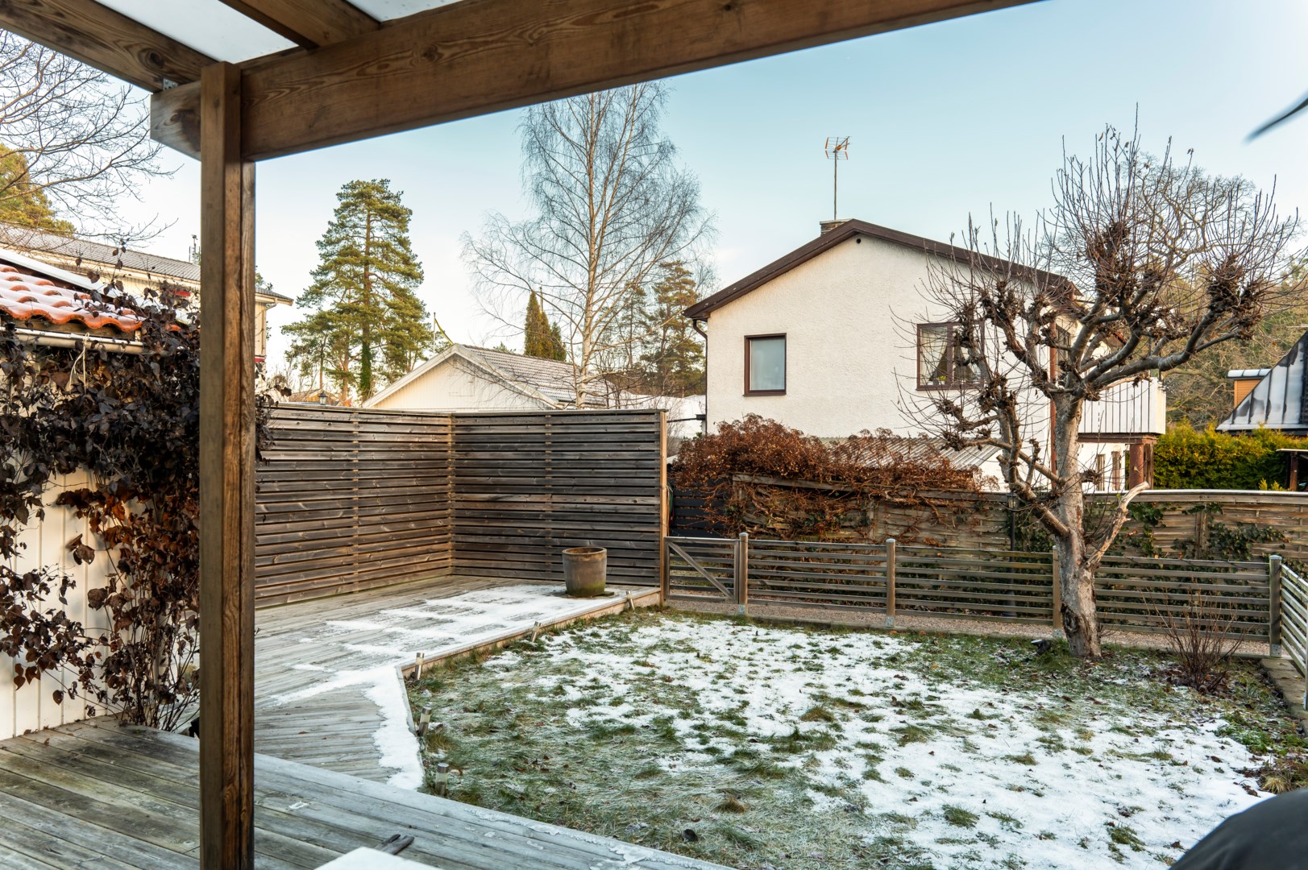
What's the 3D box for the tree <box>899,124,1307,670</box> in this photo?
[{"bbox_3d":[3.640,-0.360,7.350,3.150,4.420,2.800,0,0,20],"label":"tree"}]

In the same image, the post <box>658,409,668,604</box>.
[{"bbox_3d":[0.103,0.784,9.550,0.090,2.140,0.090,0,0,20],"label":"post"}]

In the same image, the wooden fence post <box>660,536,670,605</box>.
[{"bbox_3d":[0.128,1.481,9.500,0.085,0.730,0.085,0,0,20],"label":"wooden fence post"}]

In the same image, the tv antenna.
[{"bbox_3d":[4.450,-6.160,20.600,0.520,2.020,0.900,0,0,-9],"label":"tv antenna"}]

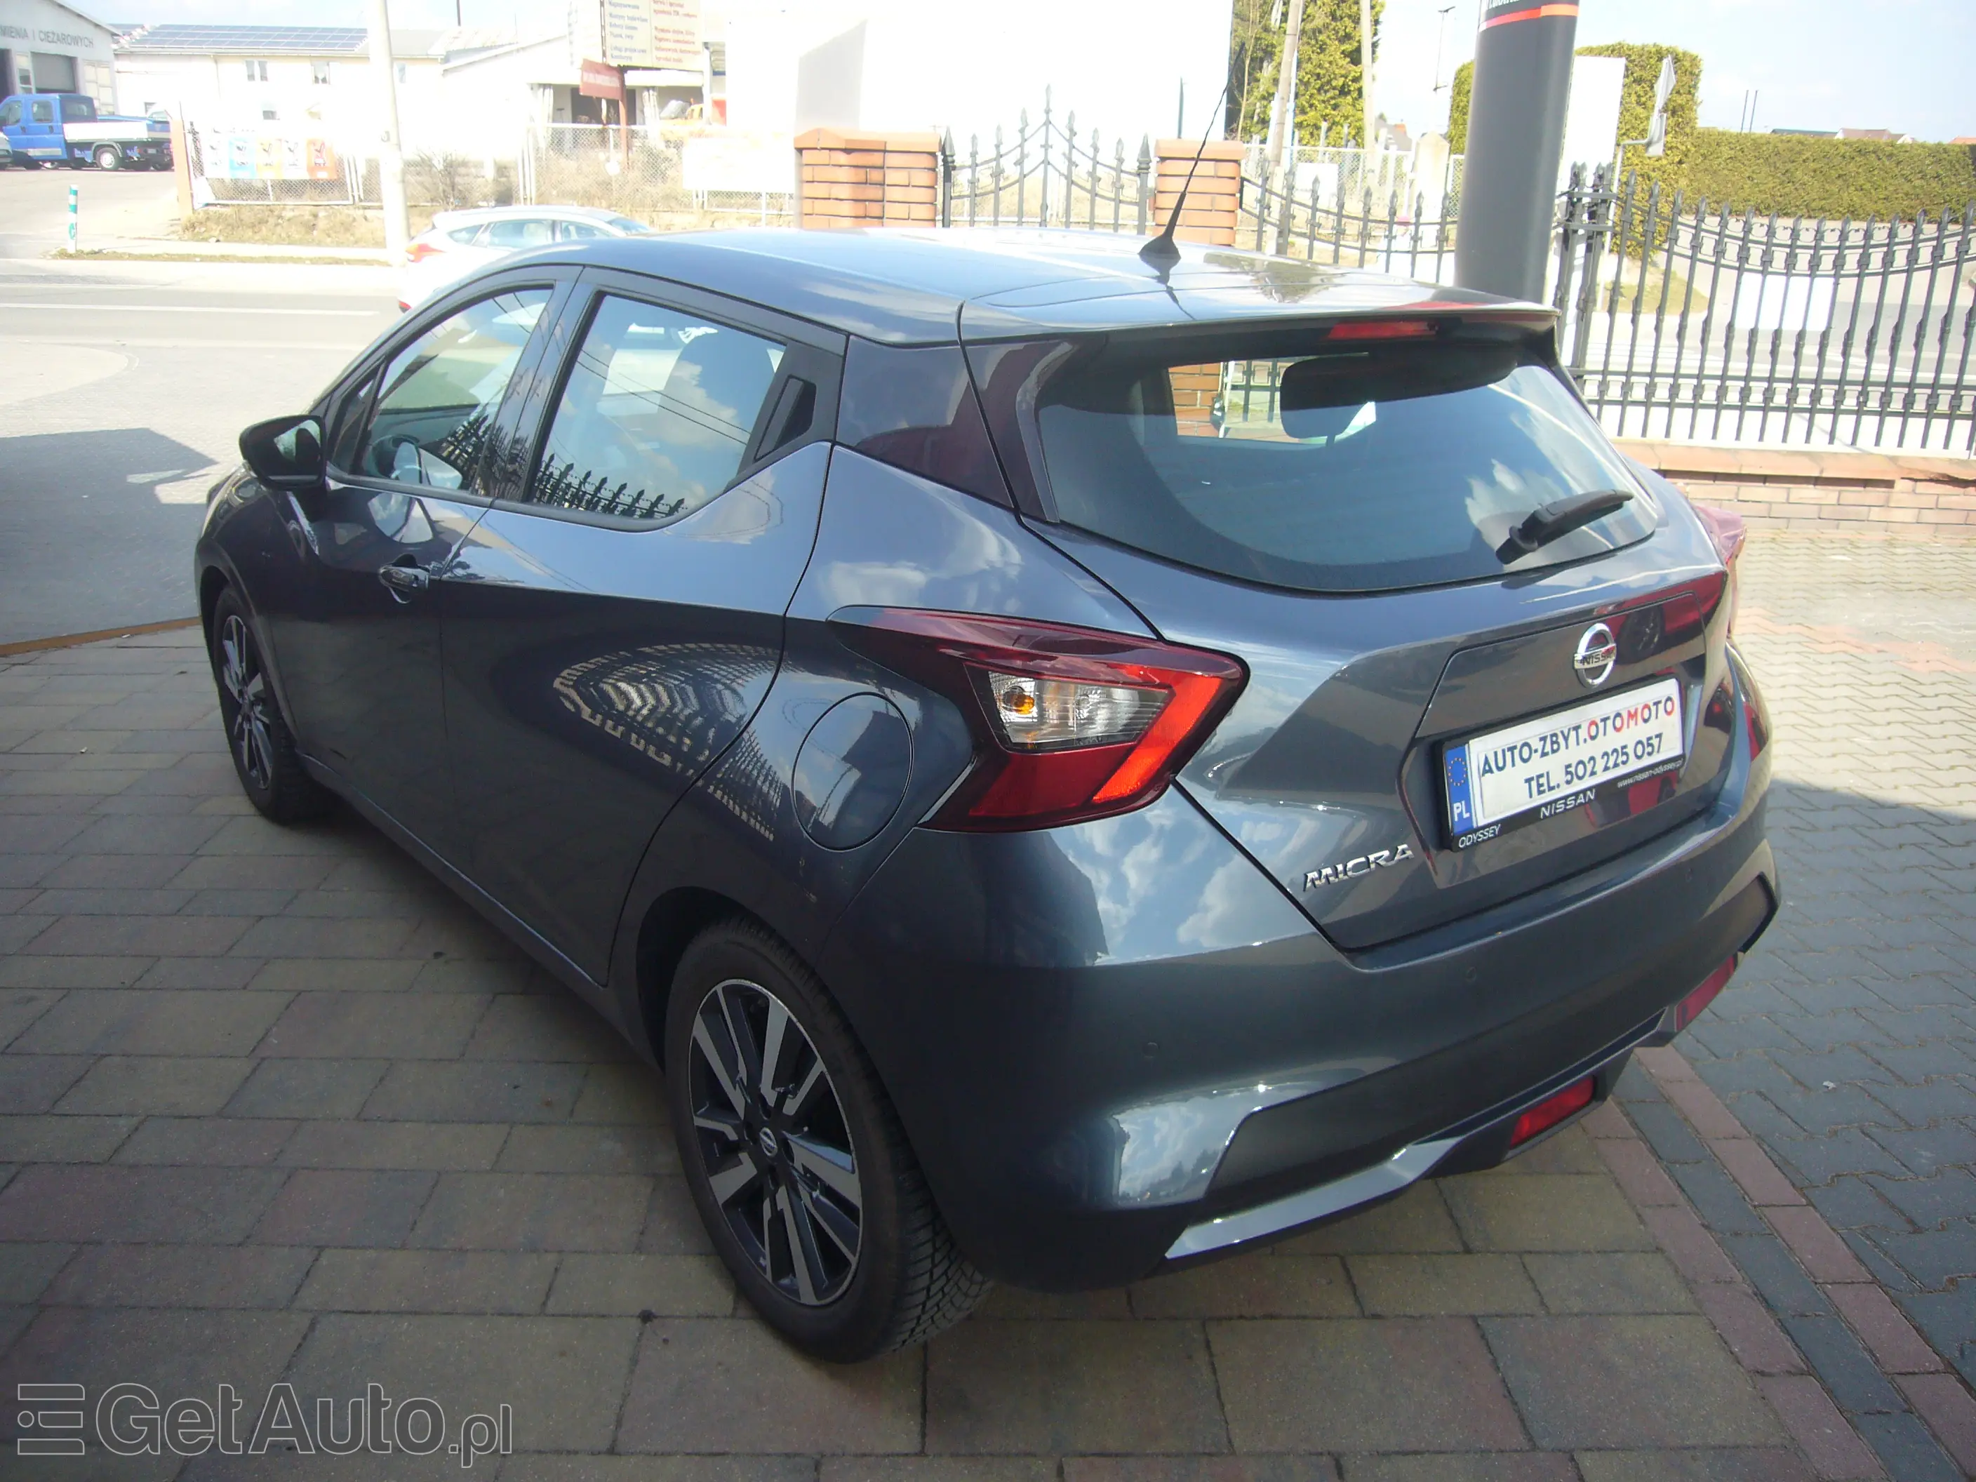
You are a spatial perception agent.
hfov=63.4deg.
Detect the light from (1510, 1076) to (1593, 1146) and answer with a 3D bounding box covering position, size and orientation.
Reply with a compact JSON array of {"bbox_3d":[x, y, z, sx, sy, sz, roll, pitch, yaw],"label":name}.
[{"bbox_3d":[0.764,0.499,2.173,0.185,0.046,0.036,-12,22,-37],"label":"light"}]

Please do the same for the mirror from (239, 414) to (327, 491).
[{"bbox_3d":[-1.439,-0.589,3.273,0.188,0.150,0.115,-14,23,-39],"label":"mirror"}]

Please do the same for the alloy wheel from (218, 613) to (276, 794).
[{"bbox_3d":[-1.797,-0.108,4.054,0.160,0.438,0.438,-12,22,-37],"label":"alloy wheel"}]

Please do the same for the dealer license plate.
[{"bbox_3d":[0.746,0.023,2.045,0.530,0.137,0.022,-12,9,-37],"label":"dealer license plate"}]

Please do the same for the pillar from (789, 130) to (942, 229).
[{"bbox_3d":[-0.613,-2.071,8.143,0.700,1.925,0.420,0,18,-3],"label":"pillar"}]

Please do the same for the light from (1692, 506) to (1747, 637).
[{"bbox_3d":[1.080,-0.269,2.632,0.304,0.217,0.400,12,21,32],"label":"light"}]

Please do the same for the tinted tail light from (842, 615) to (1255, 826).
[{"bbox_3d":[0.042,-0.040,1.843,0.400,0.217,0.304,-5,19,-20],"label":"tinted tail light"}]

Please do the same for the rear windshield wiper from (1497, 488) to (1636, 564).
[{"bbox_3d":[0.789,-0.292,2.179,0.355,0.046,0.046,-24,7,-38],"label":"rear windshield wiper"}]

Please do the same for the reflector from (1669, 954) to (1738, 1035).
[{"bbox_3d":[1.102,0.385,2.480,0.040,0.046,0.300,14,22,36],"label":"reflector"}]

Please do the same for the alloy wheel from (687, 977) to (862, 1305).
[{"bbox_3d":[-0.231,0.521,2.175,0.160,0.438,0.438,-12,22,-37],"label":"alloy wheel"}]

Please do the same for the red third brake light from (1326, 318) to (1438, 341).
[{"bbox_3d":[0.526,-0.558,2.166,0.225,0.026,0.035,-12,22,-37],"label":"red third brake light"}]

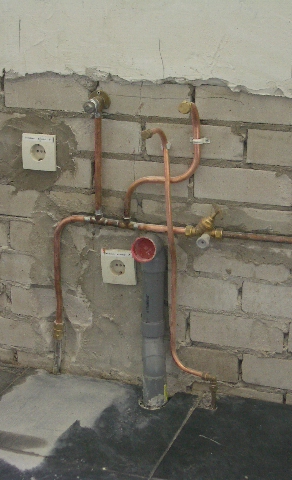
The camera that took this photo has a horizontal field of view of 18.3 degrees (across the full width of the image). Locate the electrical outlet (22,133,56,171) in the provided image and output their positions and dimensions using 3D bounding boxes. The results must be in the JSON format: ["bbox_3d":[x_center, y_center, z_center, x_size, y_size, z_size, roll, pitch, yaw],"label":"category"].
[{"bbox_3d":[-0.234,-0.198,2.034,0.082,0.082,0.020,6,19,20],"label":"electrical outlet"}]

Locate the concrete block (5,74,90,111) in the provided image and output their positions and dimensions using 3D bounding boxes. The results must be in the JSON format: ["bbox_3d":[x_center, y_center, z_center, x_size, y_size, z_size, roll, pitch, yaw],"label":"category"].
[{"bbox_3d":[-0.200,-0.337,2.035,0.208,0.074,0.100,6,19,20],"label":"concrete block"}]

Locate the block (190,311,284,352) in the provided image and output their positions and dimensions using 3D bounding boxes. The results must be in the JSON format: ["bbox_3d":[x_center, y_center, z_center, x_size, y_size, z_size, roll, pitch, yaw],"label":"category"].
[{"bbox_3d":[0.221,0.190,2.049,0.210,0.069,0.100,6,19,19],"label":"block"}]

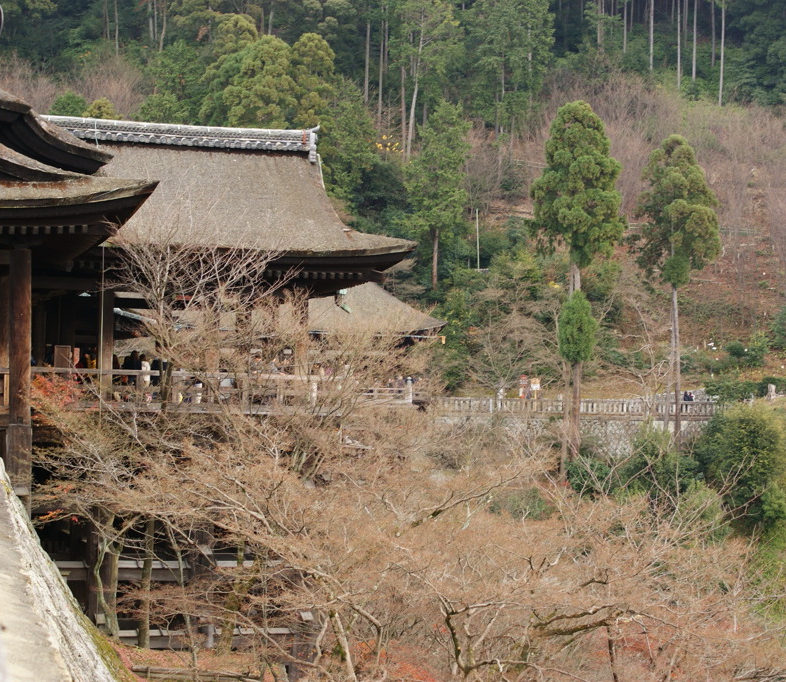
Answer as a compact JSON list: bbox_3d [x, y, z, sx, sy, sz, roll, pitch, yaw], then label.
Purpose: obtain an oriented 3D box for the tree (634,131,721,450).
[{"bbox_3d":[22.240,-3.880,116.000,6.610,24.630,6.410,1,-3,11],"label":"tree"}]

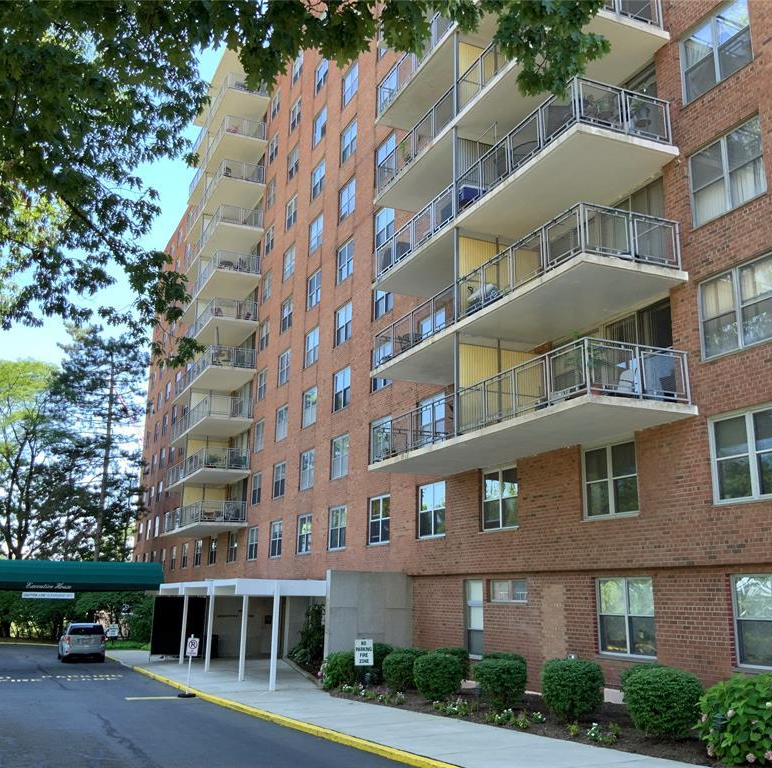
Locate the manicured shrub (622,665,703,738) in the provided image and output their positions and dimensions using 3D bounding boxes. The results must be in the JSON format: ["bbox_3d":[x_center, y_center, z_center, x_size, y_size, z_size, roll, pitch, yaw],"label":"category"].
[{"bbox_3d":[3.997,4.609,12.536,1.100,0.960,1.120,7,-15,-24],"label":"manicured shrub"}]

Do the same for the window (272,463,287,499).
[{"bbox_3d":[-4.939,4.469,39.998,0.150,1.570,1.700,7,-15,-23],"label":"window"}]

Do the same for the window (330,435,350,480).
[{"bbox_3d":[-1.694,2.758,32.237,0.140,1.510,1.710,7,-15,-24],"label":"window"}]

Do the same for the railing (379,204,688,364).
[{"bbox_3d":[2.717,-1.745,20.572,2.350,1.023,9.572,7,-15,-23],"label":"railing"}]

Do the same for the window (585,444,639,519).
[{"bbox_3d":[4.680,2.040,17.965,0.140,1.510,1.710,7,-15,-24],"label":"window"}]

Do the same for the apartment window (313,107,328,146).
[{"bbox_3d":[-2.982,-11.778,39.602,0.140,1.500,1.720,7,-15,-24],"label":"apartment window"}]

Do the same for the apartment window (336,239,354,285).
[{"bbox_3d":[-1.636,-4.937,34.802,0.150,1.560,1.710,7,-15,-23],"label":"apartment window"}]

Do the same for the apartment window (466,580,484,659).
[{"bbox_3d":[2.385,6.194,22.513,0.140,1.925,0.903,7,-15,-24],"label":"apartment window"}]

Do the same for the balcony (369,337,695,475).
[{"bbox_3d":[2.664,0.795,19.750,2.350,1.030,9.590,7,-15,-23],"label":"balcony"}]

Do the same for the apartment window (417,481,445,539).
[{"bbox_3d":[1.367,3.751,25.207,0.140,1.500,1.720,7,-15,-24],"label":"apartment window"}]

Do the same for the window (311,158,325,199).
[{"bbox_3d":[-3.014,-9.200,38.703,0.130,1.502,1.657,7,-15,-23],"label":"window"}]

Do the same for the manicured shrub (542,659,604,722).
[{"bbox_3d":[3.058,5.009,14.069,1.000,0.962,1.000,1,-14,0],"label":"manicured shrub"}]

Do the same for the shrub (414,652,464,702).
[{"bbox_3d":[1.094,6.127,17.988,1.016,0.940,1.016,1,-14,0],"label":"shrub"}]

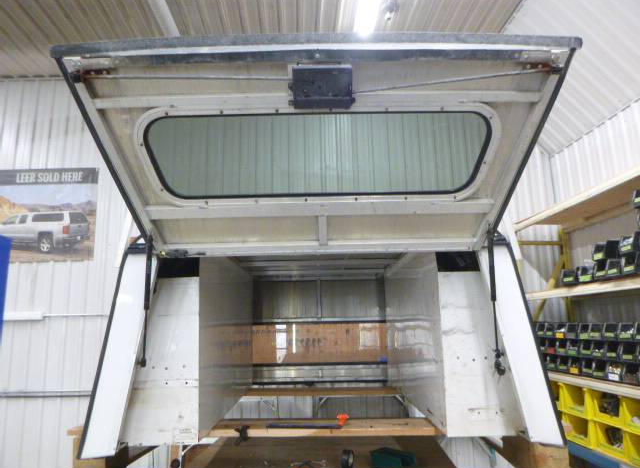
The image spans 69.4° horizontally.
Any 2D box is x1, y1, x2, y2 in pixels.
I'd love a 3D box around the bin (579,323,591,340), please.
[{"bbox_3d":[2.014,0.690,3.284,0.275,0.127,0.137,-1,-11,-3],"label":"bin"}]

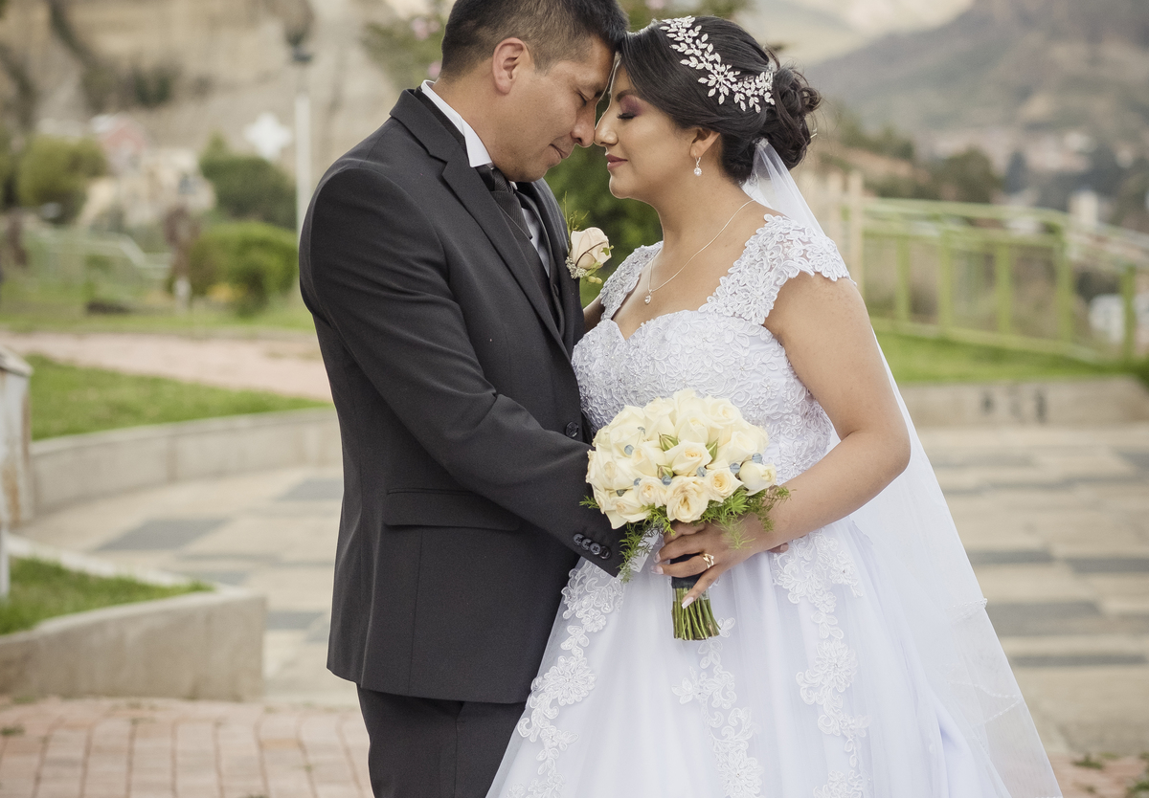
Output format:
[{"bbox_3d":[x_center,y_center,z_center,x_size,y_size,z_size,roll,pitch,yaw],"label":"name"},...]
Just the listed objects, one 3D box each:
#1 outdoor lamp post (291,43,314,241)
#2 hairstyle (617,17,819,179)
[{"bbox_3d":[-2.910,-2.412,43.000,0.230,2.850,0.230,0,2,0],"label":"outdoor lamp post"},{"bbox_3d":[0.176,-0.370,4.950,0.250,0.205,0.180,-1,3,-12],"label":"hairstyle"}]

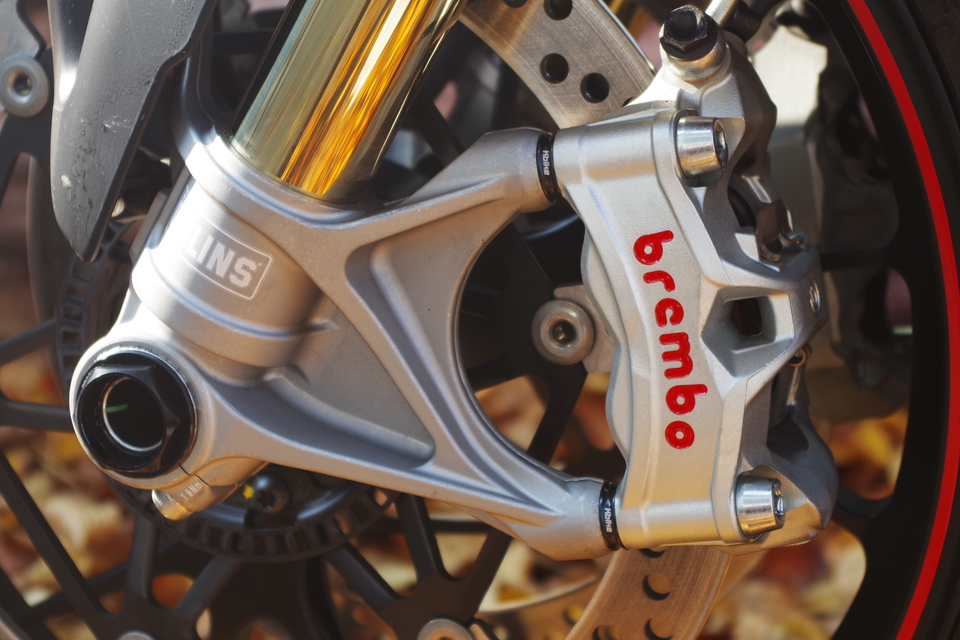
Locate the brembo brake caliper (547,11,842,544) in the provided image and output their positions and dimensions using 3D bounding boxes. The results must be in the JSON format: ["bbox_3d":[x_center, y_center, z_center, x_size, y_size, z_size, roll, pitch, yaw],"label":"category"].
[{"bbox_3d":[0.065,-0.011,0.608,0.065,0.152,0.070,-6,11,22],"label":"brembo brake caliper"}]

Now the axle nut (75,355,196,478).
[{"bbox_3d":[-0.098,0.027,0.618,0.038,0.038,0.013,9,16,19],"label":"axle nut"}]

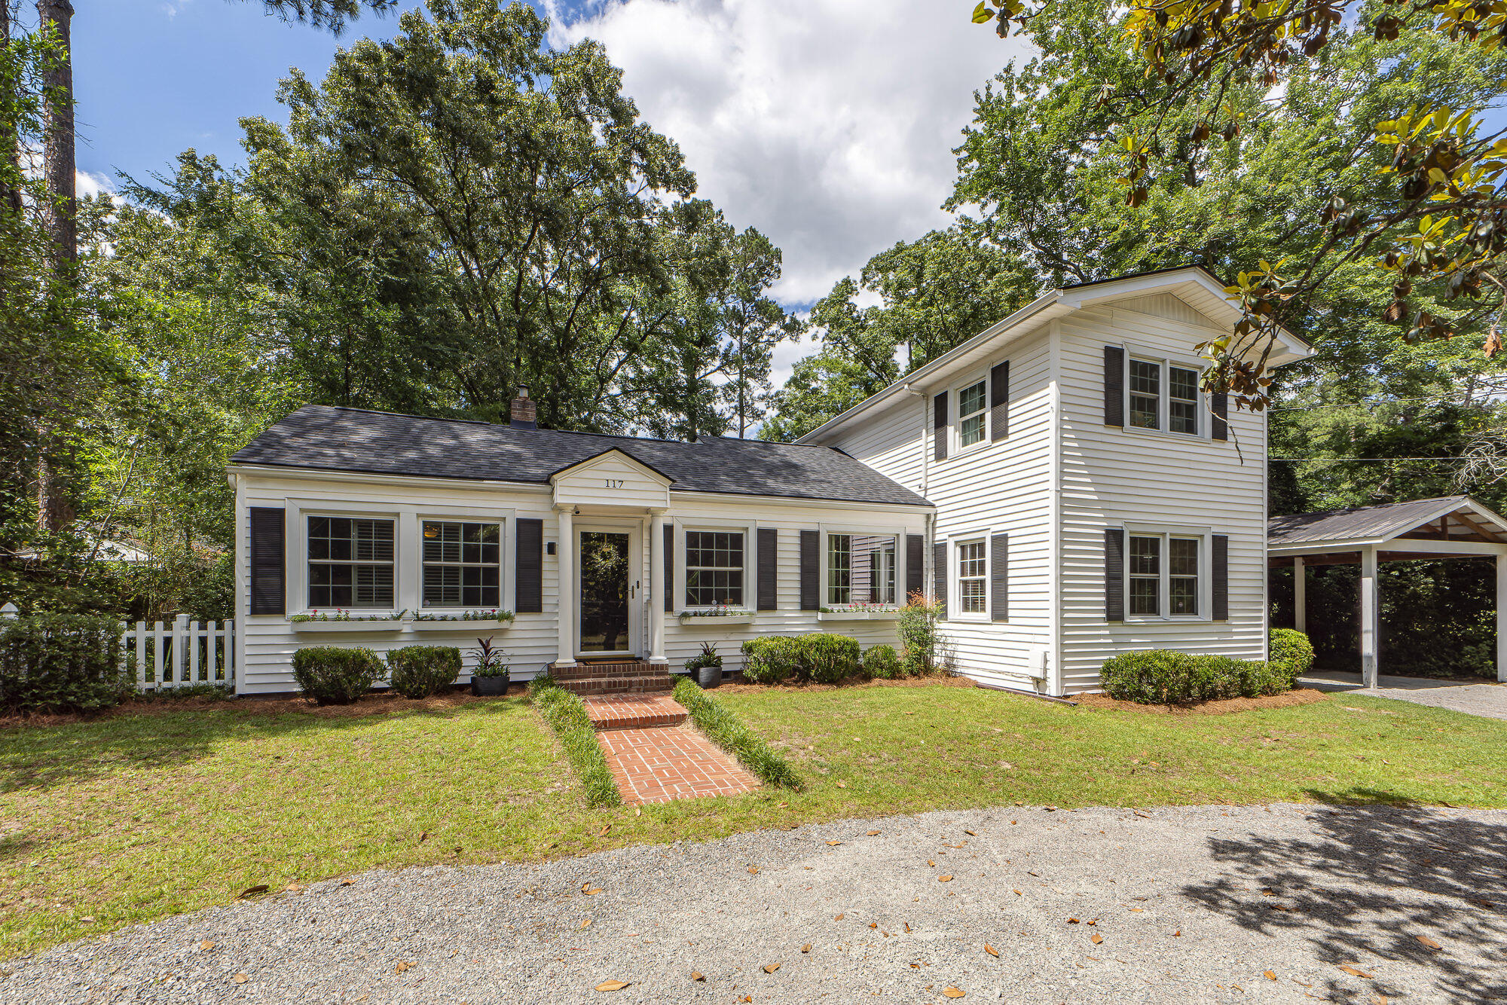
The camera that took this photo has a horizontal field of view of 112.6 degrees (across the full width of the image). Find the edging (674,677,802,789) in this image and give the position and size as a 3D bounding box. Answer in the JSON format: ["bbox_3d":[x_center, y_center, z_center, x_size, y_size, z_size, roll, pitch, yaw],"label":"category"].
[{"bbox_3d":[-0.398,2.360,5.597,0.310,0.230,3.400,3,-10,-21],"label":"edging"}]

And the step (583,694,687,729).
[{"bbox_3d":[-1.554,2.630,6.390,1.080,0.130,1.500,3,-10,-20],"label":"step"}]

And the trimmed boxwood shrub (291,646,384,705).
[{"bbox_3d":[-5.227,2.149,6.344,0.890,0.670,0.800,3,-10,-17],"label":"trimmed boxwood shrub"}]

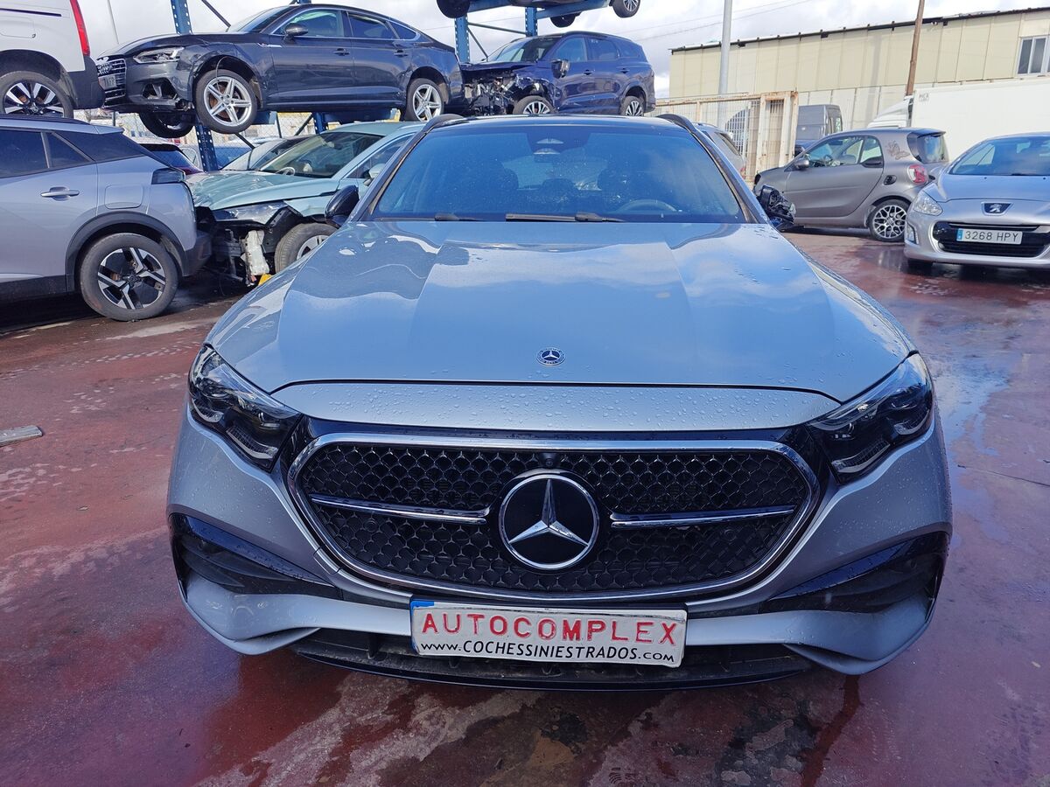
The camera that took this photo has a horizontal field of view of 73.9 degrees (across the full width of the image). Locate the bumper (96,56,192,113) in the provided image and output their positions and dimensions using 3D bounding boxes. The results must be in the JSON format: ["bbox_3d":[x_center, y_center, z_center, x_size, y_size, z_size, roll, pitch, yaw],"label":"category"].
[{"bbox_3d":[-4.335,-3.359,7.669,1.830,0.550,0.500,16,27,40],"label":"bumper"}]

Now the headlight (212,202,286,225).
[{"bbox_3d":[-2.496,-1.629,6.355,0.420,0.200,0.500,17,25,41],"label":"headlight"}]

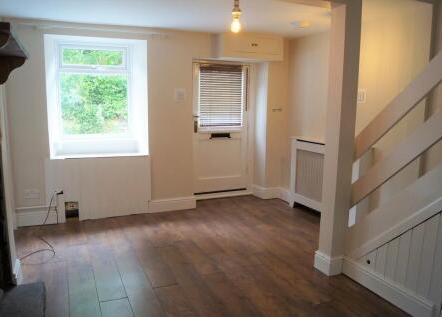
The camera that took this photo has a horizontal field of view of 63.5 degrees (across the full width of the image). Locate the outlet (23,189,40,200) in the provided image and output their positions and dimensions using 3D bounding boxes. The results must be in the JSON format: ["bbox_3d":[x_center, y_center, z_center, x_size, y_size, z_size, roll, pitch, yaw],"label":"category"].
[{"bbox_3d":[-2.097,0.395,3.957,0.157,0.099,0.015,-3,10,-22],"label":"outlet"}]

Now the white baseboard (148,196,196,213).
[{"bbox_3d":[-0.620,0.596,4.574,0.630,0.151,0.025,-3,10,-22],"label":"white baseboard"}]

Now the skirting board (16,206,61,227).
[{"bbox_3d":[-2.048,0.643,4.005,0.455,0.210,0.025,-3,10,-22],"label":"skirting board"}]

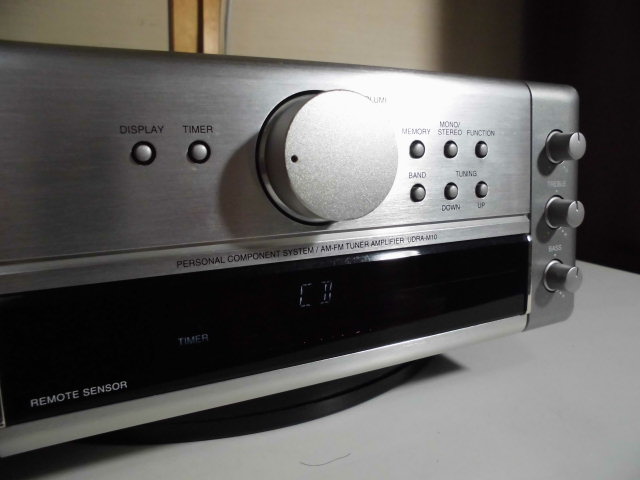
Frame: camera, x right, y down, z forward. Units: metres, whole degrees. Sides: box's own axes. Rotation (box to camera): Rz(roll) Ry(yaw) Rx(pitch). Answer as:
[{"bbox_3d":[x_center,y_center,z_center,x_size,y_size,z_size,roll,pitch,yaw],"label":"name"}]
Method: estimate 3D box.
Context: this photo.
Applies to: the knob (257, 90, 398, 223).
[{"bbox_3d":[0.003,-0.022,0.132,0.037,0.037,0.016,-6,8,-26],"label":"knob"}]

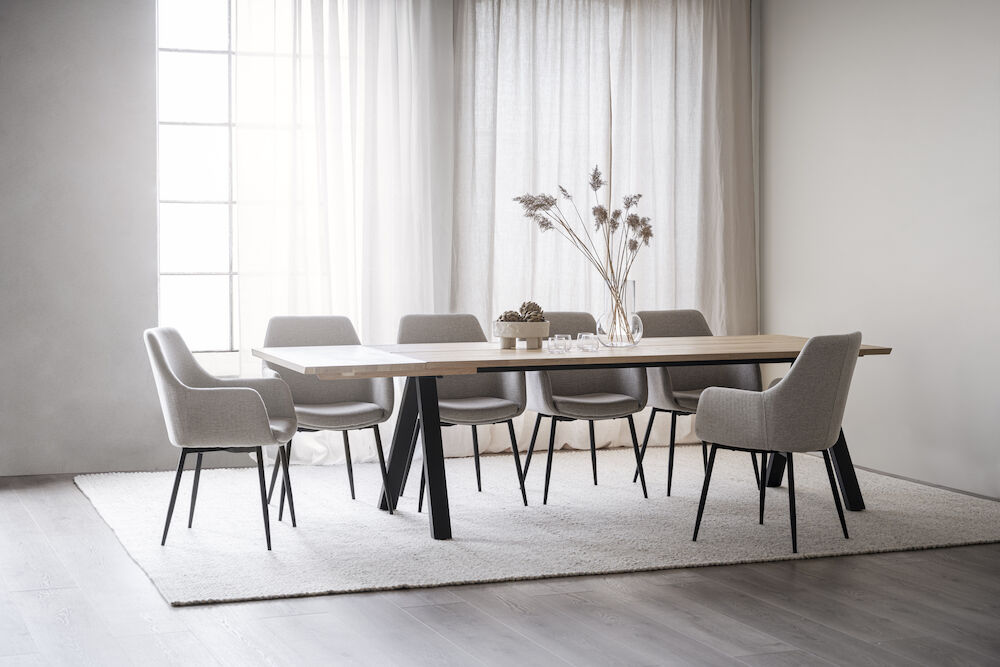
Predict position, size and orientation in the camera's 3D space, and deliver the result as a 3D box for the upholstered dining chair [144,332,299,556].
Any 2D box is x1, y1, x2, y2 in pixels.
[{"bbox_3d":[-1.127,0.421,6.486,0.580,0.865,0.585,0,4,5],"label":"upholstered dining chair"}]

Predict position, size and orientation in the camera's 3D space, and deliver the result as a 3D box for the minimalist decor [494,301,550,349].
[{"bbox_3d":[0.104,-0.041,7.104,0.251,0.210,0.251,0,4,0],"label":"minimalist decor"}]

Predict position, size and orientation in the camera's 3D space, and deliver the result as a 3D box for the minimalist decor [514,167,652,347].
[{"bbox_3d":[0.385,-0.353,7.180,0.636,0.823,0.400,0,4,0],"label":"minimalist decor"}]

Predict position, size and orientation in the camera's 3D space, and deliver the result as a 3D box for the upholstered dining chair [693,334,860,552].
[{"bbox_3d":[1.139,0.422,6.463,0.580,0.865,0.585,3,5,41],"label":"upholstered dining chair"}]

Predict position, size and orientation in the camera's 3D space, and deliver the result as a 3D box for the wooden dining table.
[{"bbox_3d":[0.325,0.445,7.033,2.700,0.750,1.010,-1,4,-21],"label":"wooden dining table"}]

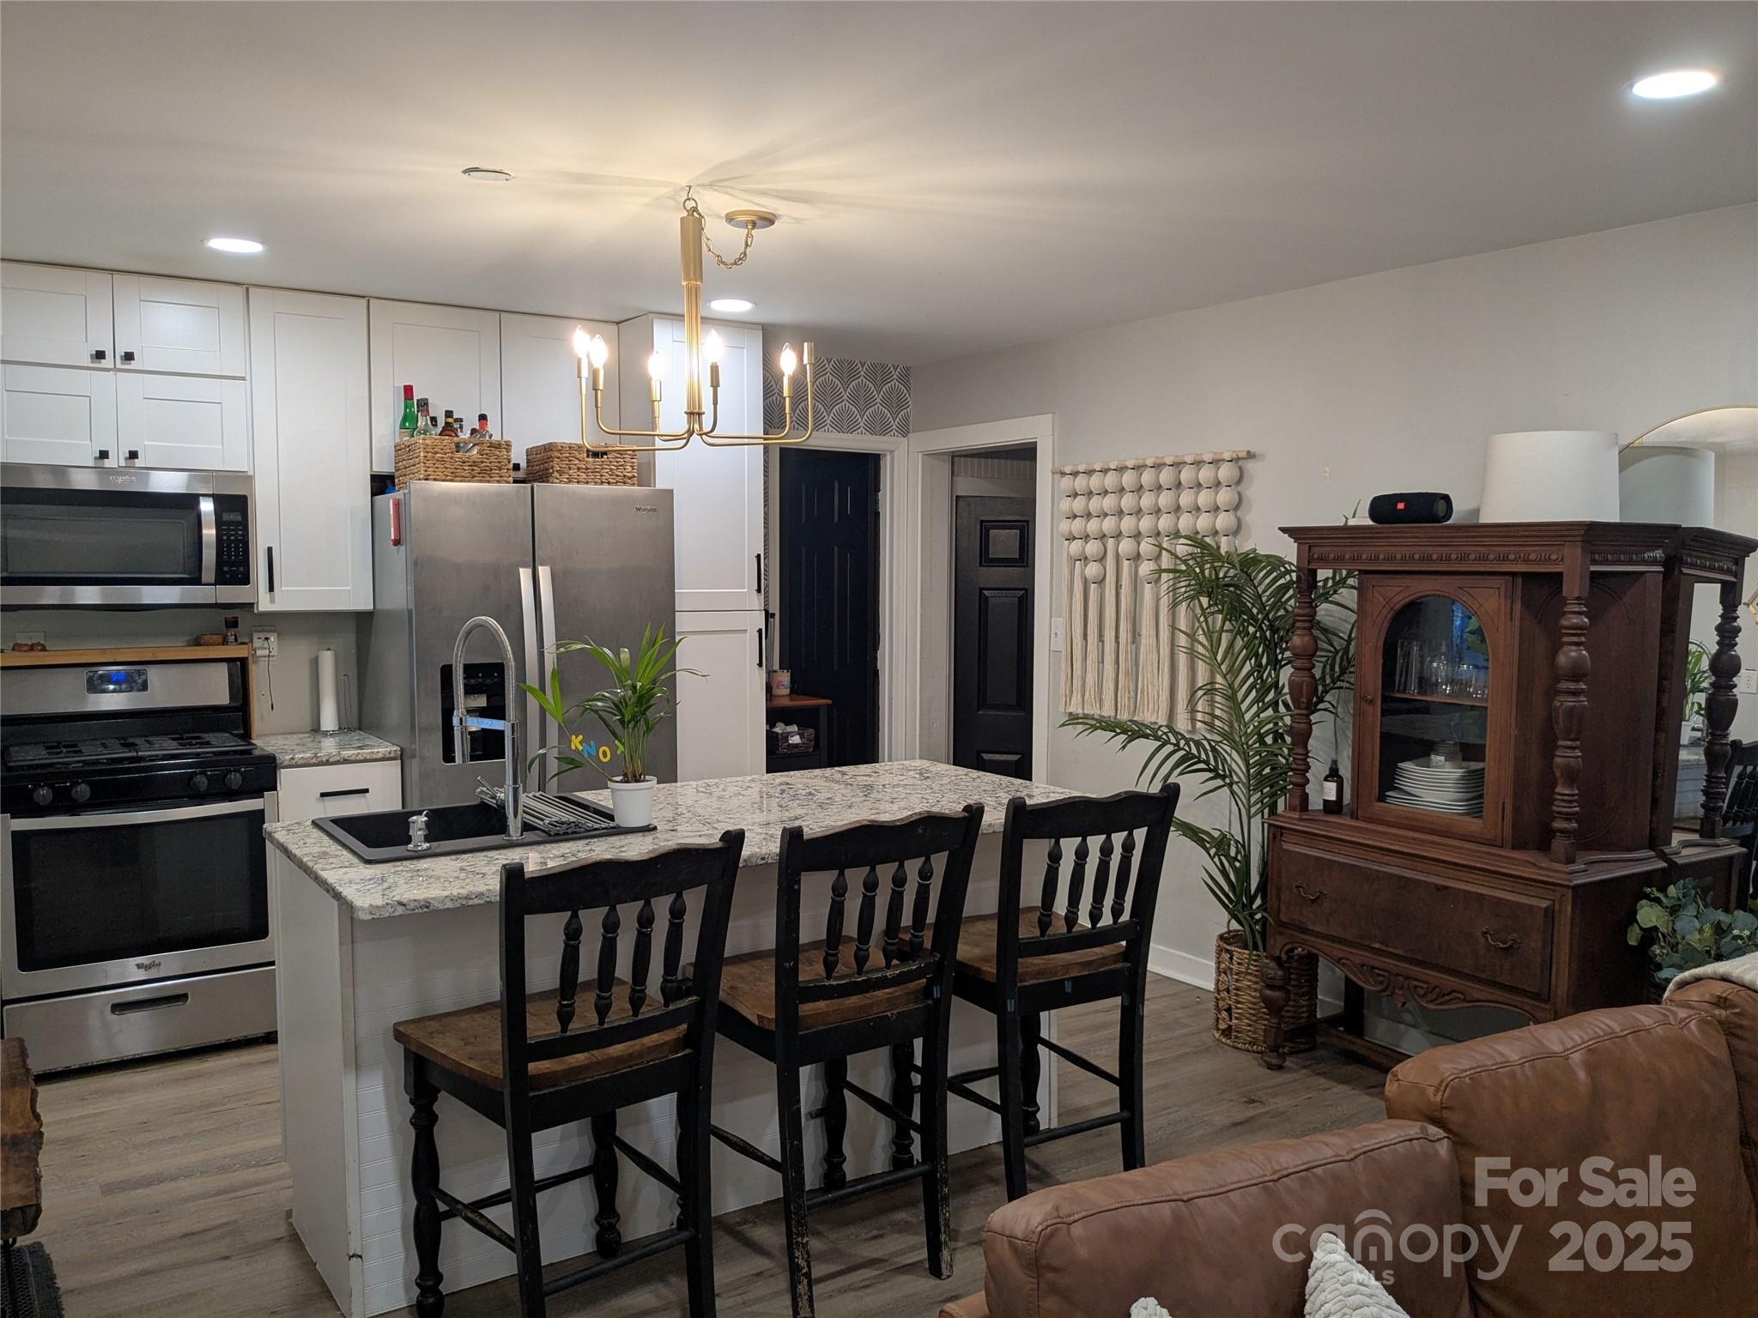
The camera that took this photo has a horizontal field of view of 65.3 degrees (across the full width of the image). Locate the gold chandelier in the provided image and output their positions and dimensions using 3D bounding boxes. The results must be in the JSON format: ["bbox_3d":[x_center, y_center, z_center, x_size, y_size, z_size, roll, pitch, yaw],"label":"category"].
[{"bbox_3d":[-0.451,-0.827,3.303,0.600,0.603,0.600,0,4,0],"label":"gold chandelier"}]

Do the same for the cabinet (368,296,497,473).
[{"bbox_3d":[-1.660,-0.966,5.022,0.460,0.600,0.320,-3,5,-33],"label":"cabinet"}]

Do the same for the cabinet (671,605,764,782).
[{"bbox_3d":[-0.812,0.459,5.519,0.462,1.332,0.620,-3,5,-33],"label":"cabinet"}]

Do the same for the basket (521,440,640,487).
[{"bbox_3d":[-1.065,-0.664,4.873,0.310,0.170,0.310,-3,5,-33],"label":"basket"}]

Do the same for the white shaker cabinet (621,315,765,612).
[{"bbox_3d":[-0.806,-0.748,5.423,0.463,1.086,0.620,-3,5,-33],"label":"white shaker cabinet"}]

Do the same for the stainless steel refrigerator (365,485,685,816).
[{"bbox_3d":[-1.300,0.288,4.948,0.910,1.772,0.820,-3,5,-33],"label":"stainless steel refrigerator"}]

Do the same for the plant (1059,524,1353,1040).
[{"bbox_3d":[1.068,0.413,4.464,0.620,1.615,0.920,-3,5,-33],"label":"plant"}]

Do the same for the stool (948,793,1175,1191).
[{"bbox_3d":[0.356,0.788,3.293,0.470,1.035,0.550,-2,5,-29],"label":"stool"}]

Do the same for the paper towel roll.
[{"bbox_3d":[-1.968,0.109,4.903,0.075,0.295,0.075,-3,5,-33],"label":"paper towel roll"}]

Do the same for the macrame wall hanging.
[{"bbox_3d":[0.977,-0.245,5.061,0.070,0.950,1.010,-3,5,-33],"label":"macrame wall hanging"}]

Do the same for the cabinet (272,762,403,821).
[{"bbox_3d":[-1.907,0.751,4.711,0.380,0.878,0.610,-3,5,-33],"label":"cabinet"}]

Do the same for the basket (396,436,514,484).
[{"bbox_3d":[-1.439,-0.647,4.641,0.300,0.170,0.320,-3,5,-33],"label":"basket"}]

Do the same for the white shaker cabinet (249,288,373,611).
[{"bbox_3d":[-2.016,-0.713,4.808,0.380,1.074,0.320,-3,5,-33],"label":"white shaker cabinet"}]

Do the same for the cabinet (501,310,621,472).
[{"bbox_3d":[-1.275,-0.983,5.274,0.461,0.600,0.320,-3,5,-33],"label":"cabinet"}]

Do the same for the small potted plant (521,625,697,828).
[{"bbox_3d":[-0.635,0.147,3.251,0.420,0.480,0.360,0,4,0],"label":"small potted plant"}]

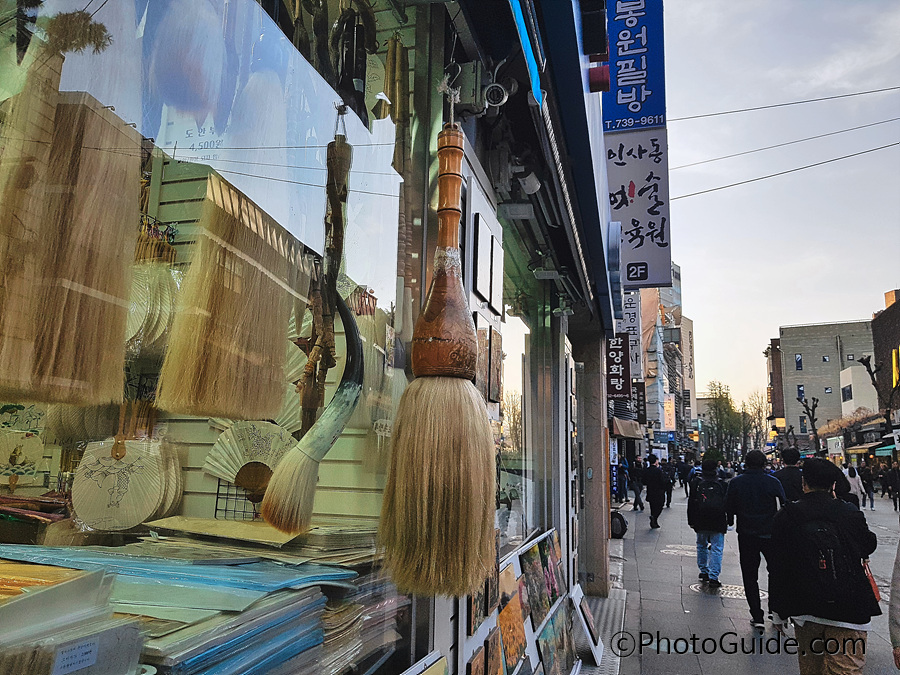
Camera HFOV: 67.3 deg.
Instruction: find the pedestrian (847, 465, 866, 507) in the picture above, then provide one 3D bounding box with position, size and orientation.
[{"bbox_3d":[15.081,5.617,25.100,0.560,1.600,0.420,-1,-10,15],"label":"pedestrian"}]

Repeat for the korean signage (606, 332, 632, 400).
[{"bbox_3d":[4.701,0.817,18.954,0.760,1.911,0.180,-2,-10,17],"label":"korean signage"}]

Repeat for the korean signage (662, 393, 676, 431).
[{"bbox_3d":[14.333,4.882,44.000,0.750,2.400,0.200,-1,-10,15],"label":"korean signage"}]

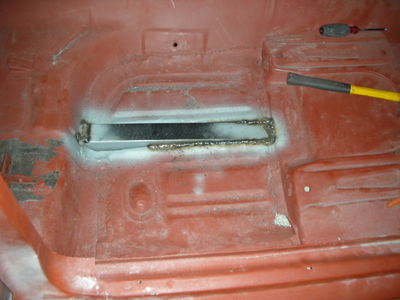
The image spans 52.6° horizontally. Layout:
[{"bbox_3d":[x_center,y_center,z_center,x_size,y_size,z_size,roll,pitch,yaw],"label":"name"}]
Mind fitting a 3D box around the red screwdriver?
[{"bbox_3d":[0.414,-0.320,1.080,0.192,0.033,0.033,-3,61,-8],"label":"red screwdriver"}]

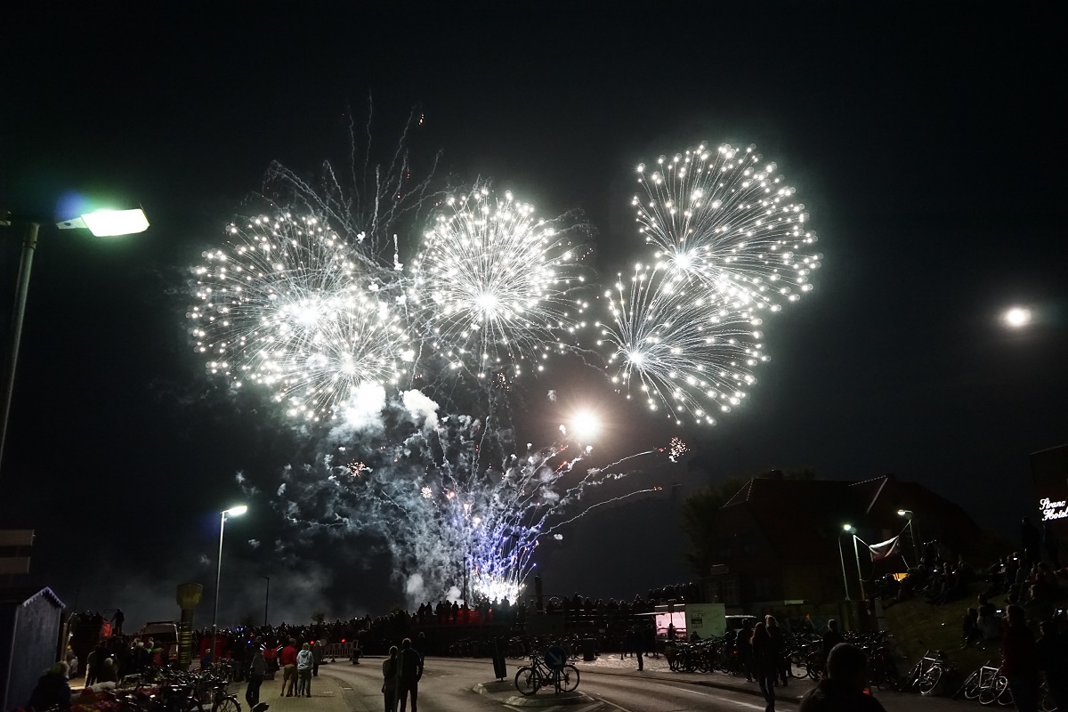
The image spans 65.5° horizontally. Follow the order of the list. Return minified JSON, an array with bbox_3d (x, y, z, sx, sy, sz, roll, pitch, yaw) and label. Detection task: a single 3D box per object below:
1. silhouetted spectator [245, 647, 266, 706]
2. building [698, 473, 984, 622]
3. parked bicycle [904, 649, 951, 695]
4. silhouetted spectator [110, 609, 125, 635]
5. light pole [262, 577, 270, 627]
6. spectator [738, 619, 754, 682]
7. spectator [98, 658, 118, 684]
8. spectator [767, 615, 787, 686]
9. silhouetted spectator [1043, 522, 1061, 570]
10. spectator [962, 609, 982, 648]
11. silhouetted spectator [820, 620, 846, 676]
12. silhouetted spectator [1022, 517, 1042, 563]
[{"bbox_3d":[-6.770,7.785,20.300,0.500,1.750,0.380,1,-18,-8],"label":"silhouetted spectator"},{"bbox_3d":[22.766,13.854,60.482,18.301,9.600,11.000,3,-19,-16],"label":"building"},{"bbox_3d":[8.732,6.997,18.500,0.600,1.050,1.750,30,-15,10],"label":"parked bicycle"},{"bbox_3d":[-29.500,18.894,59.000,0.600,1.740,0.380,1,-18,-8],"label":"silhouetted spectator"},{"bbox_3d":[-27.599,26.063,85.000,0.700,7.000,0.250,-4,-18,5],"label":"light pole"},{"bbox_3d":[5.998,8.287,23.400,0.500,1.700,0.360,1,-18,-8],"label":"spectator"},{"bbox_3d":[-16.215,12.000,31.500,0.450,1.050,0.400,1,-18,-8],"label":"spectator"},{"bbox_3d":[6.198,7.541,21.300,0.500,1.740,0.380,1,-18,-8],"label":"spectator"},{"bbox_3d":[19.014,6.982,30.500,0.500,1.720,0.380,5,-19,-20],"label":"silhouetted spectator"},{"bbox_3d":[11.328,6.991,21.300,0.700,1.020,0.500,-12,-20,29],"label":"spectator"},{"bbox_3d":[8.564,8.320,23.500,0.500,1.630,0.360,1,-18,-8],"label":"silhouetted spectator"},{"bbox_3d":[17.596,6.551,29.300,0.520,1.750,0.400,8,-20,-28],"label":"silhouetted spectator"}]

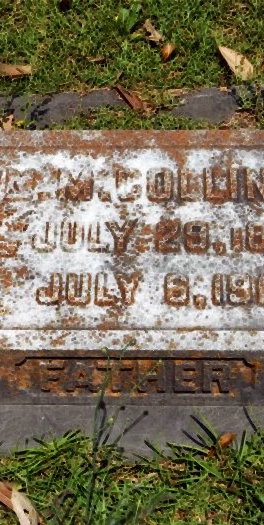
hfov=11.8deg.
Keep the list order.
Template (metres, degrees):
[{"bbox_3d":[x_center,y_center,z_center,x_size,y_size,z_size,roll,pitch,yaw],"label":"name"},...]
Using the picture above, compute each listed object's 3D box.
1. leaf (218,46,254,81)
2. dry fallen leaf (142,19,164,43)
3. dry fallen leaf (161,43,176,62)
[{"bbox_3d":[0.178,-0.337,2.142,0.031,0.016,0.096,-17,50,-13],"label":"leaf"},{"bbox_3d":[0.032,-0.400,2.202,0.023,0.014,0.064,-21,51,-16],"label":"dry fallen leaf"},{"bbox_3d":[0.060,-0.357,2.163,0.019,0.016,0.045,19,51,17],"label":"dry fallen leaf"}]

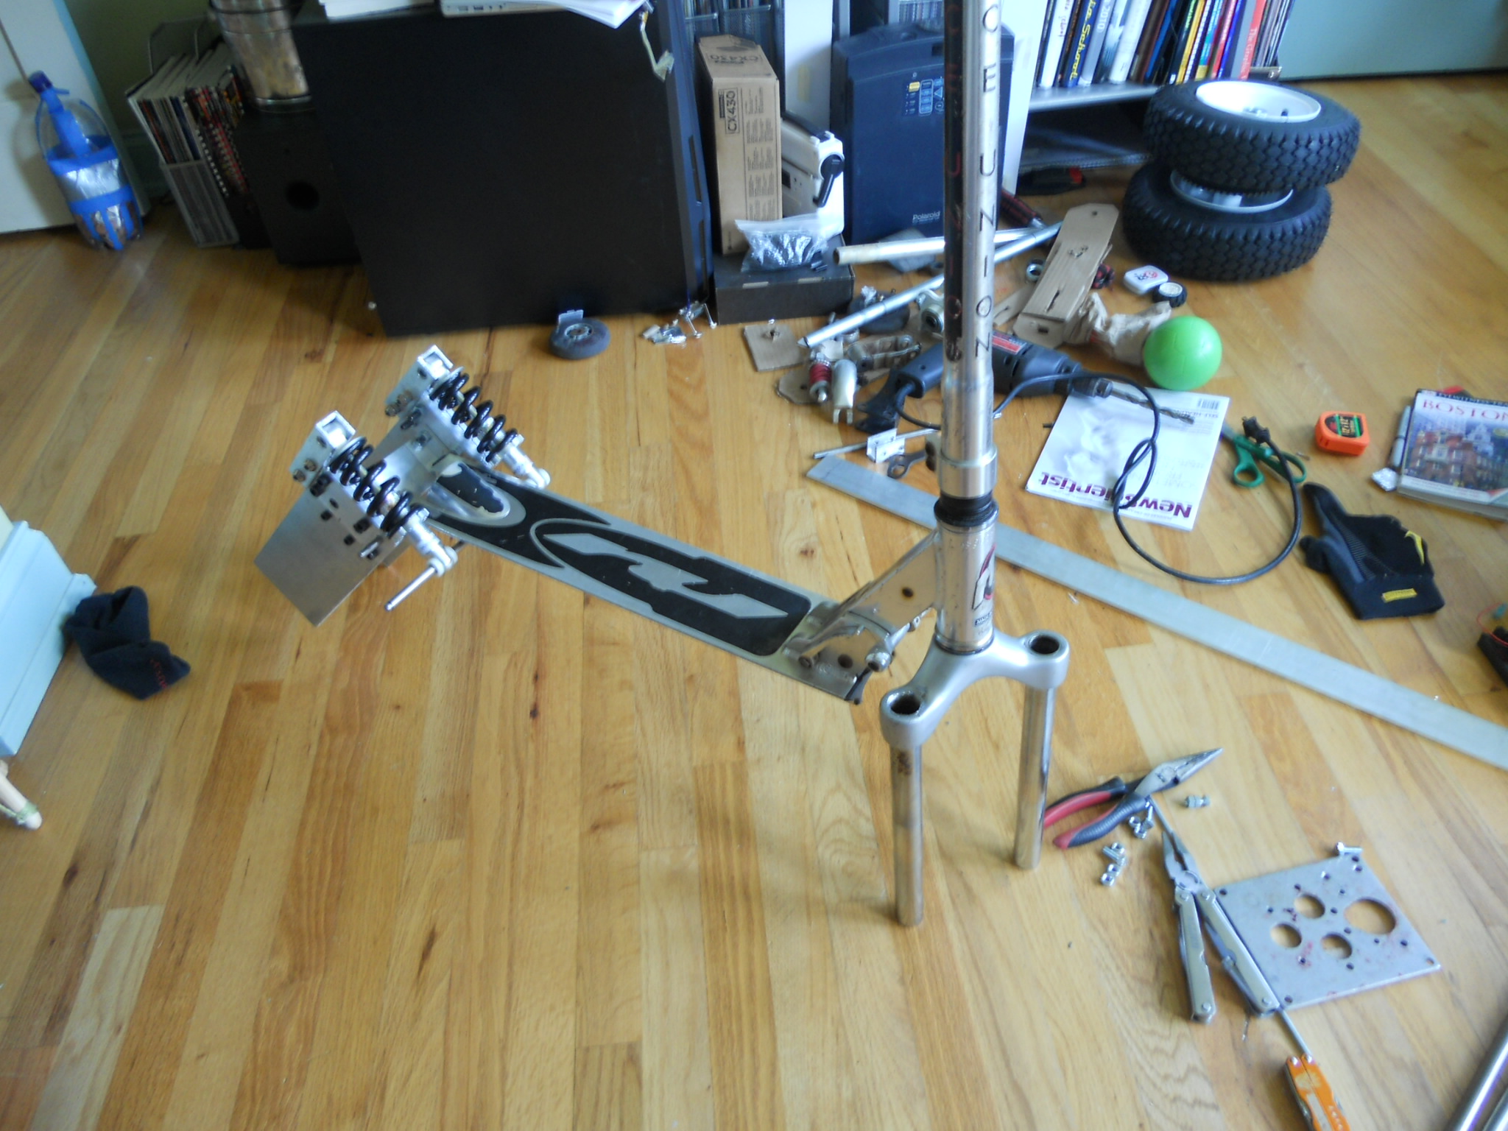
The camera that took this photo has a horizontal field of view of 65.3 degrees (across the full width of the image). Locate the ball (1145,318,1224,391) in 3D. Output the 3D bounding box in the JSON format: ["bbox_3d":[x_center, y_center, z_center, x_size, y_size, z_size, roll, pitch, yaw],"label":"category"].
[{"bbox_3d":[0.583,-0.288,1.598,0.100,0.100,0.100,-3,43,2],"label":"ball"}]

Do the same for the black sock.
[{"bbox_3d":[-0.698,0.088,1.306,0.088,0.052,0.154,-33,51,-26],"label":"black sock"}]

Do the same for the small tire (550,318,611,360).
[{"bbox_3d":[-0.264,-0.346,1.787,0.090,0.027,0.090,-5,43,0],"label":"small tire"}]

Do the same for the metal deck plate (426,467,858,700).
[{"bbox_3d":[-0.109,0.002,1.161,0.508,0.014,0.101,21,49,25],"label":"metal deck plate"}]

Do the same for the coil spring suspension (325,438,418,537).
[{"bbox_3d":[-0.387,-0.080,1.193,0.092,0.048,0.048,52,57,-7],"label":"coil spring suspension"}]

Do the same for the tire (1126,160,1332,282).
[{"bbox_3d":[0.752,-0.566,1.882,0.308,0.090,0.308,-5,43,0],"label":"tire"}]

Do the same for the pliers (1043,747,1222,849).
[{"bbox_3d":[0.361,0.214,1.117,0.208,0.020,0.056,-20,46,-15],"label":"pliers"}]

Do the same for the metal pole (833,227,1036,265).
[{"bbox_3d":[0.297,-0.509,1.861,0.377,0.026,0.026,-12,43,-21],"label":"metal pole"}]

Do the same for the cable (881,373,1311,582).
[{"bbox_3d":[0.422,-0.152,1.465,0.510,0.056,0.309,18,48,21],"label":"cable"}]

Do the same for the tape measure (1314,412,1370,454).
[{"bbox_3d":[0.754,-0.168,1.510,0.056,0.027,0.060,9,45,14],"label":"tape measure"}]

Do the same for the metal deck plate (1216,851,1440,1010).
[{"bbox_3d":[0.500,0.319,1.034,0.144,0.006,0.117,-12,44,-7],"label":"metal deck plate"}]

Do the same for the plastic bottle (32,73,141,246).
[{"bbox_3d":[-1.171,-0.702,2.045,0.110,0.300,0.110,-5,43,0],"label":"plastic bottle"}]

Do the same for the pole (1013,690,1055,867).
[{"bbox_3d":[0.236,0.178,0.999,0.025,0.250,0.025,-7,41,3],"label":"pole"}]

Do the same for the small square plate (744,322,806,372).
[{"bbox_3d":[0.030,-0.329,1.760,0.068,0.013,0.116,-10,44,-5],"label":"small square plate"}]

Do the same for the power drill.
[{"bbox_3d":[0.330,-0.241,1.536,0.260,0.070,0.171,19,37,20],"label":"power drill"}]

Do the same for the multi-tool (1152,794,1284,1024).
[{"bbox_3d":[0.390,0.302,1.024,0.076,0.020,0.197,-6,44,-2],"label":"multi-tool"}]

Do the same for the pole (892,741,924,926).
[{"bbox_3d":[0.132,0.234,1.004,0.026,0.220,0.026,-7,34,0],"label":"pole"}]

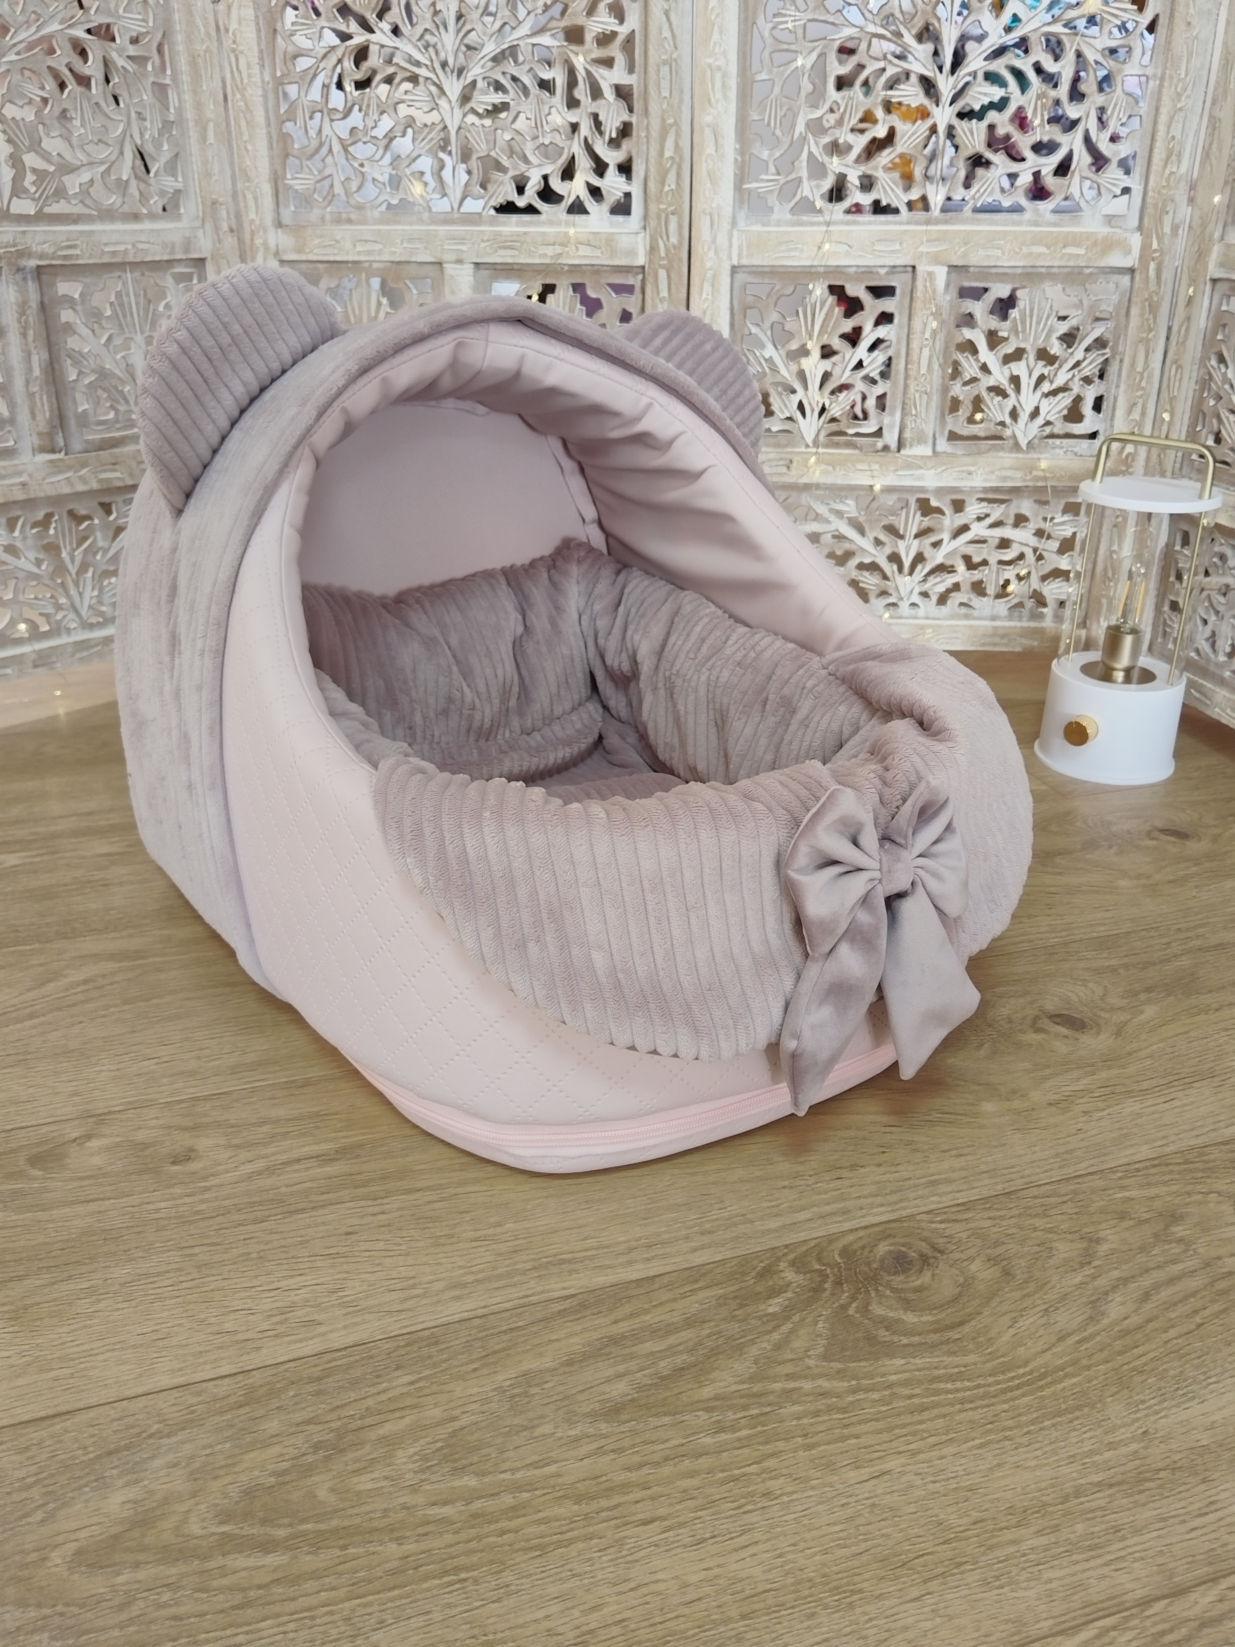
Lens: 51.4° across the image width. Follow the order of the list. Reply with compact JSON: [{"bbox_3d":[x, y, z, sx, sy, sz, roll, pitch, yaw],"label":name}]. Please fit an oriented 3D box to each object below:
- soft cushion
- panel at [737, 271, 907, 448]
[{"bbox_3d":[-0.014,-0.030,0.844,0.410,0.195,0.510,-16,29,-31],"label":"soft cushion"},{"bbox_3d":[0.221,-0.498,1.374,0.182,0.182,0.018,1,25,2],"label":"panel"}]

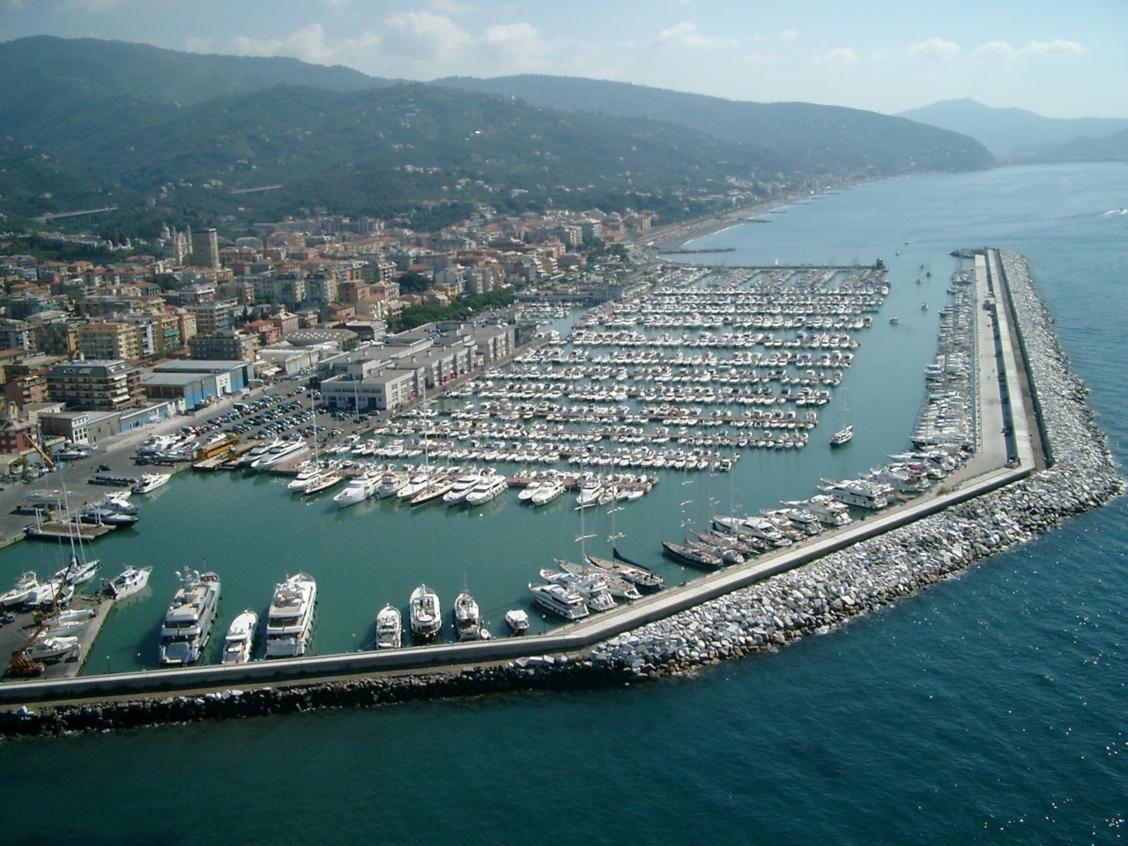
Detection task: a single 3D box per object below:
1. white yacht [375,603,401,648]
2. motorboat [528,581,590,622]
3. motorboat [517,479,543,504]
[{"bbox_3d":[-37.950,43.090,260.980,5.100,5.200,18.000,-3,13,-7],"label":"white yacht"},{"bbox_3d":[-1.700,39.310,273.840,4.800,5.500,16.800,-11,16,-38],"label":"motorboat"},{"bbox_3d":[-10.570,20.150,363.190,3.900,3.400,13.300,4,14,22],"label":"motorboat"}]

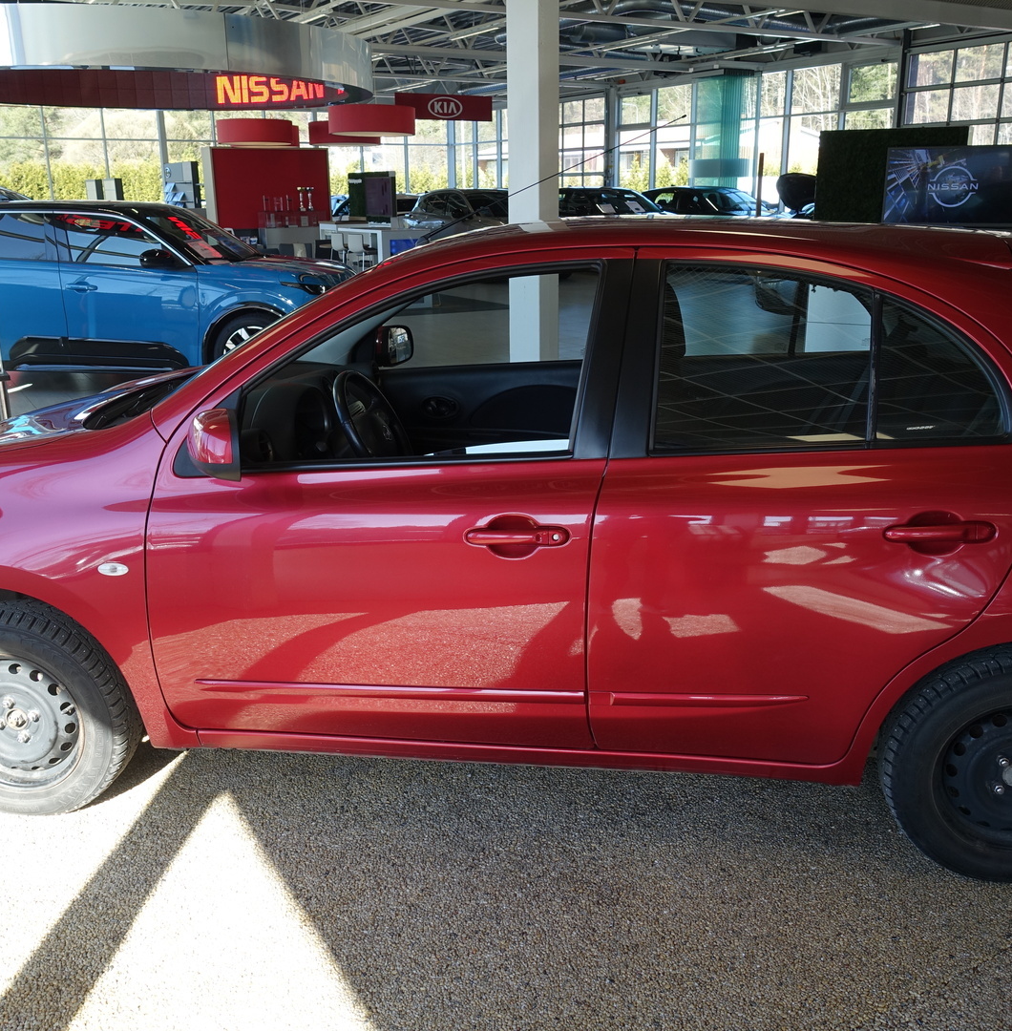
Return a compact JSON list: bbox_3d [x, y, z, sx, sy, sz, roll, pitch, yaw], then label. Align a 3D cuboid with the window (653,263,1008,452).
[{"bbox_3d":[0.708,-0.342,2.230,0.760,0.410,0.070,2,1,7],"label":"window"}]

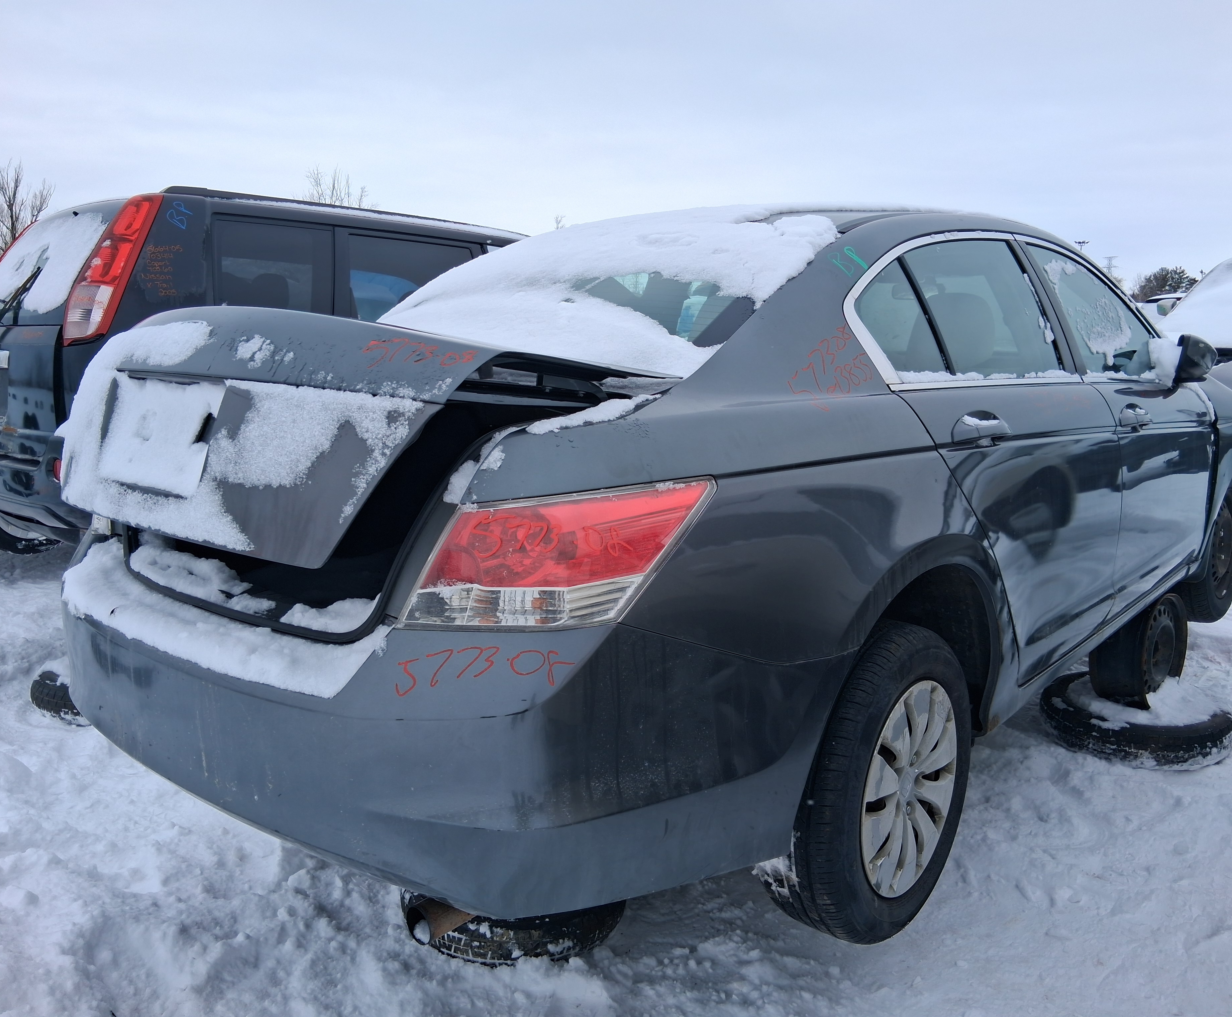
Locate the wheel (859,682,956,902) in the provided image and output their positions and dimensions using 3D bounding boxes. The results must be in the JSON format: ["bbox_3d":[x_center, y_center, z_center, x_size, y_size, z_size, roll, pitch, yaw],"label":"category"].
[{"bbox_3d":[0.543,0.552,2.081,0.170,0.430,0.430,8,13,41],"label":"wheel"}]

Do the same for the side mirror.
[{"bbox_3d":[1.886,-0.487,3.330,0.130,0.170,0.200,-8,12,-36],"label":"side mirror"}]

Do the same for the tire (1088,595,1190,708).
[{"bbox_3d":[1.792,0.475,3.491,0.185,0.410,0.410,8,13,41],"label":"tire"}]

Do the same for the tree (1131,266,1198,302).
[{"bbox_3d":[51.111,-19.100,94.709,6.400,6.400,6.400,4,11,28],"label":"tree"}]

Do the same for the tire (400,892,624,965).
[{"bbox_3d":[-0.265,0.975,2.730,0.610,0.200,0.610,-1,10,0],"label":"tire"}]

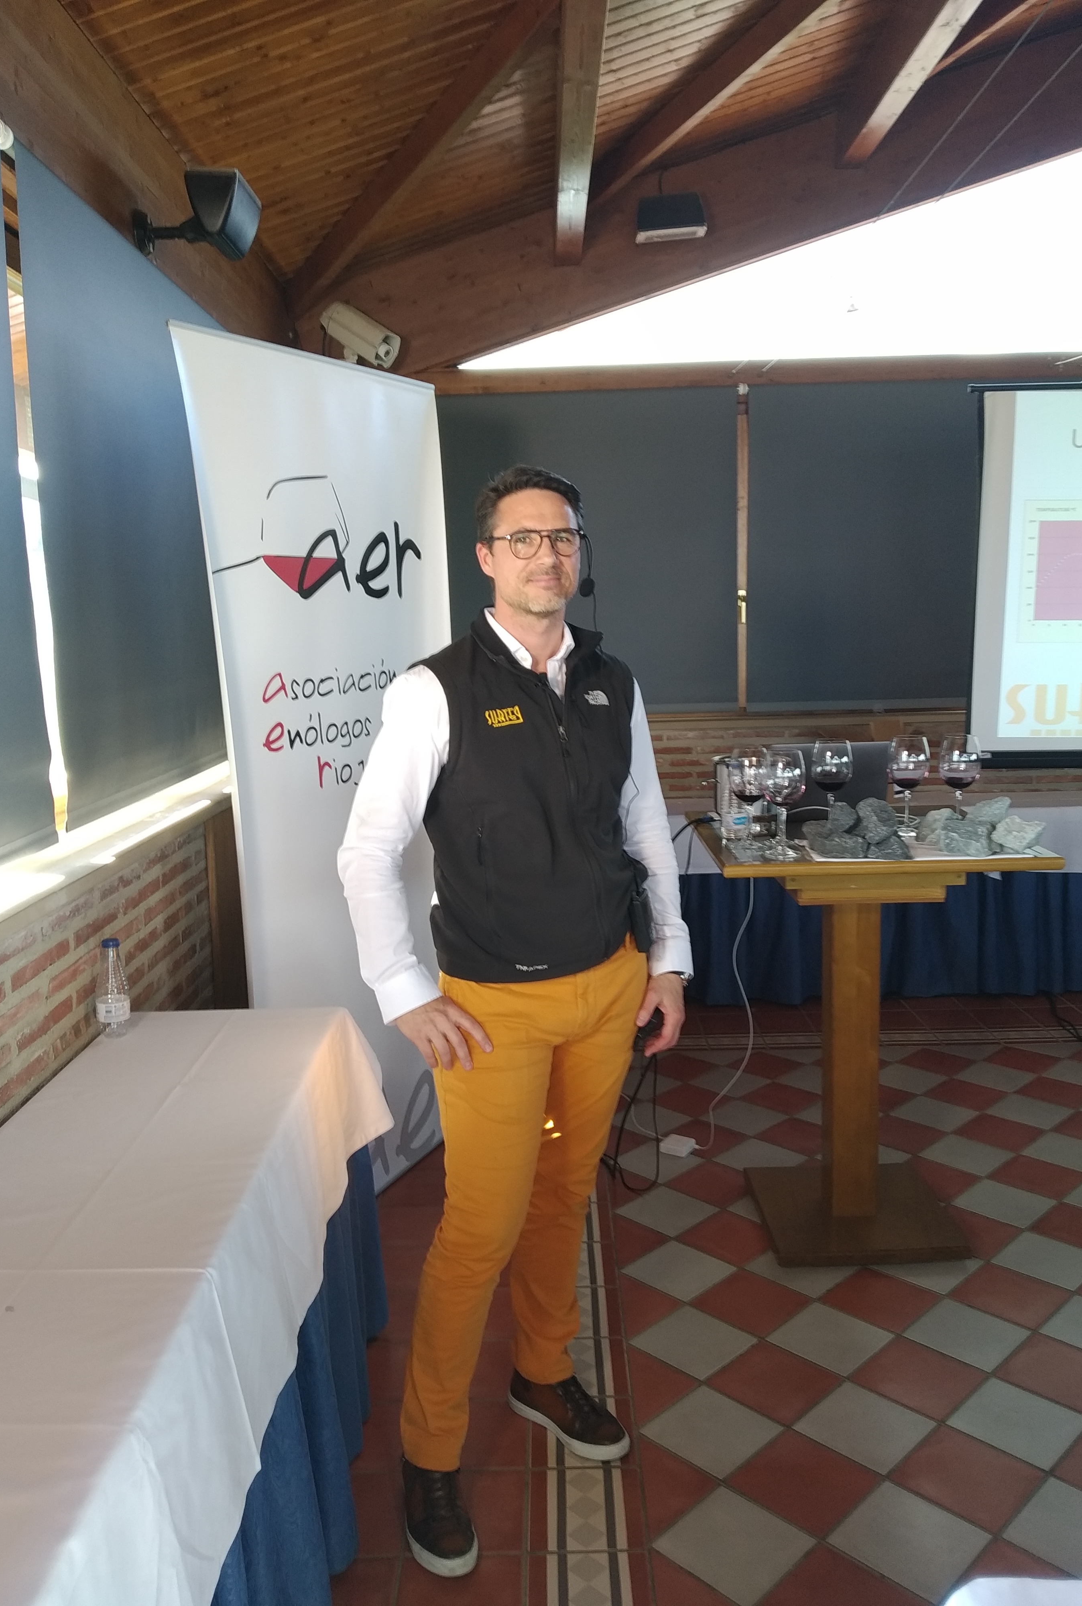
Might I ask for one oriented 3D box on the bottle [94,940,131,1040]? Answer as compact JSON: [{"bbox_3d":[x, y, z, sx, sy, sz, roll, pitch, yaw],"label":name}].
[{"bbox_3d":[-0.827,0.352,2.310,0.066,0.186,0.066,-1,8,0],"label":"bottle"}]

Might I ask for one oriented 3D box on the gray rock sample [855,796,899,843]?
[{"bbox_3d":[0.751,0.038,2.690,0.095,0.100,0.080,-2,8,1],"label":"gray rock sample"}]

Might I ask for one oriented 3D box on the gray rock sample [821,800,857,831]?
[{"bbox_3d":[0.668,0.032,2.700,0.078,0.073,0.070,-2,8,1],"label":"gray rock sample"}]

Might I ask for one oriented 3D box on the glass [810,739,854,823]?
[{"bbox_3d":[0.690,-0.033,2.852,0.093,0.225,0.093,-2,8,1],"label":"glass"}]

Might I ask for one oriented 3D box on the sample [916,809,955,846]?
[{"bbox_3d":[0.906,0.044,2.773,0.086,0.080,0.085,-1,8,0],"label":"sample"}]

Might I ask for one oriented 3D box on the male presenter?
[{"bbox_3d":[-0.029,0.316,2.098,0.600,1.755,0.400,-6,9,-27],"label":"male presenter"}]

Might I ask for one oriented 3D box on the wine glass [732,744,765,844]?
[{"bbox_3d":[0.483,-0.018,2.769,0.098,0.225,0.098,-1,8,0],"label":"wine glass"}]

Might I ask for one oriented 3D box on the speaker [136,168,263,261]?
[{"bbox_3d":[-0.895,-1.507,3.140,0.285,0.170,0.240,-2,8,1],"label":"speaker"}]

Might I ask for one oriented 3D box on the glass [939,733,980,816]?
[{"bbox_3d":[0.989,-0.043,2.850,0.093,0.225,0.093,-2,8,1],"label":"glass"}]

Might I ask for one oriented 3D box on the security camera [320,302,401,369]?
[{"bbox_3d":[-0.704,-1.835,4.749,0.300,0.120,0.130,35,20,15],"label":"security camera"}]

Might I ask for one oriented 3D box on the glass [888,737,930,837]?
[{"bbox_3d":[0.881,-0.045,2.893,0.098,0.225,0.098,-1,8,0],"label":"glass"}]

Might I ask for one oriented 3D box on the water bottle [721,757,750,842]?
[{"bbox_3d":[0.462,-0.009,2.865,0.065,0.192,0.065,-2,8,1],"label":"water bottle"}]

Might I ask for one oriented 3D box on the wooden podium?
[{"bbox_3d":[0.753,0.558,2.948,0.710,0.985,0.720,-1,8,0],"label":"wooden podium"}]

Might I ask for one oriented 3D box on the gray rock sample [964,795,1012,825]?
[{"bbox_3d":[1.038,0.022,2.800,0.108,0.075,0.085,-2,8,1],"label":"gray rock sample"}]

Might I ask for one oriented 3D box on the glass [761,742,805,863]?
[{"bbox_3d":[0.527,0.001,2.626,0.098,0.225,0.098,-1,8,0],"label":"glass"}]

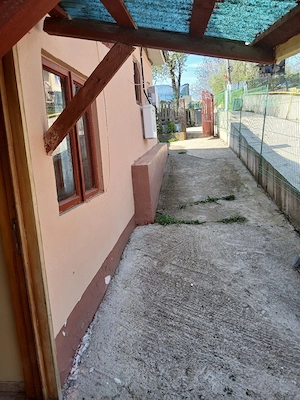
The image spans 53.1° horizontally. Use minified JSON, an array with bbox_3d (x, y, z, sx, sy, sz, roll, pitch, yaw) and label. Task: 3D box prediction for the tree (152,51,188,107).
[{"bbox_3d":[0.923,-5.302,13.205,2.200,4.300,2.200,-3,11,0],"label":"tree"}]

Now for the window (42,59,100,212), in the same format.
[{"bbox_3d":[-0.593,-0.478,2.326,0.090,0.977,0.960,-2,11,8],"label":"window"}]

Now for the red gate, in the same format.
[{"bbox_3d":[1.852,-2.754,9.620,0.070,1.410,1.060,3,12,29],"label":"red gate"}]

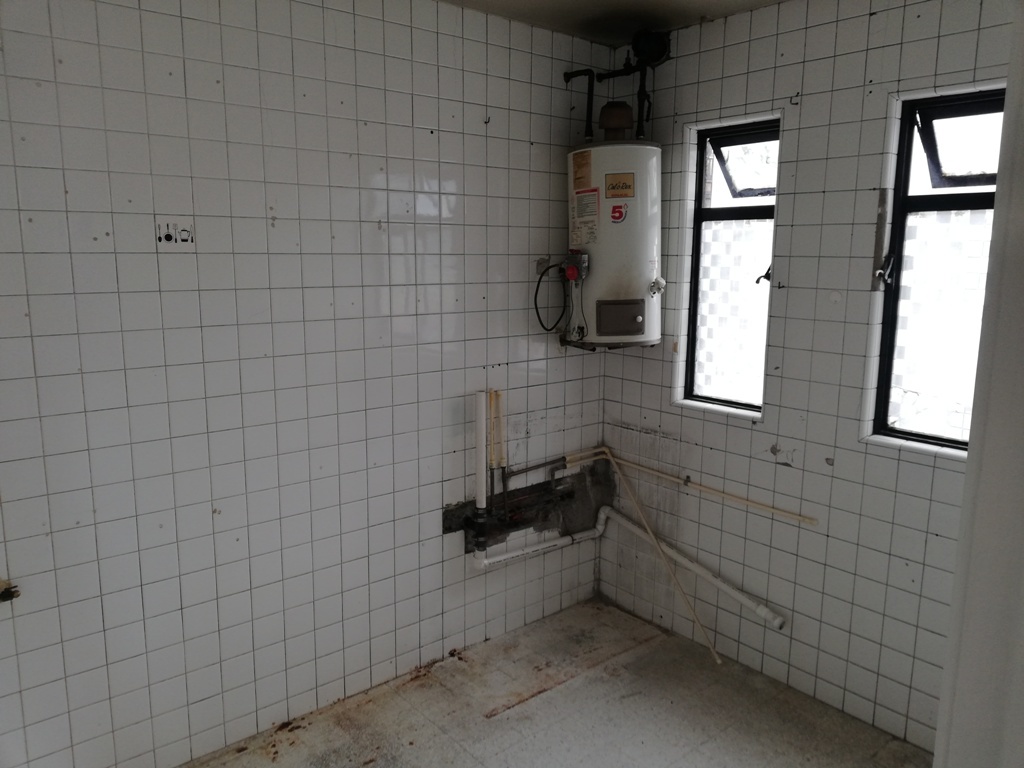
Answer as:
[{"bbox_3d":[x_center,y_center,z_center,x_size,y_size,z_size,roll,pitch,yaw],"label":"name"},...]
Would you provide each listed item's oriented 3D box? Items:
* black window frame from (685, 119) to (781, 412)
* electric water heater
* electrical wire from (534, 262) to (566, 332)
[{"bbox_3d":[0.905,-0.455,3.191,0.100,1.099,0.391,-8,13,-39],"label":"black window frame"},{"bbox_3d":[0.419,-0.565,3.270,0.395,0.790,0.390,0,10,0],"label":"electric water heater"},{"bbox_3d":[0.158,-0.355,3.280,0.145,0.289,0.060,-8,13,-39],"label":"electrical wire"}]

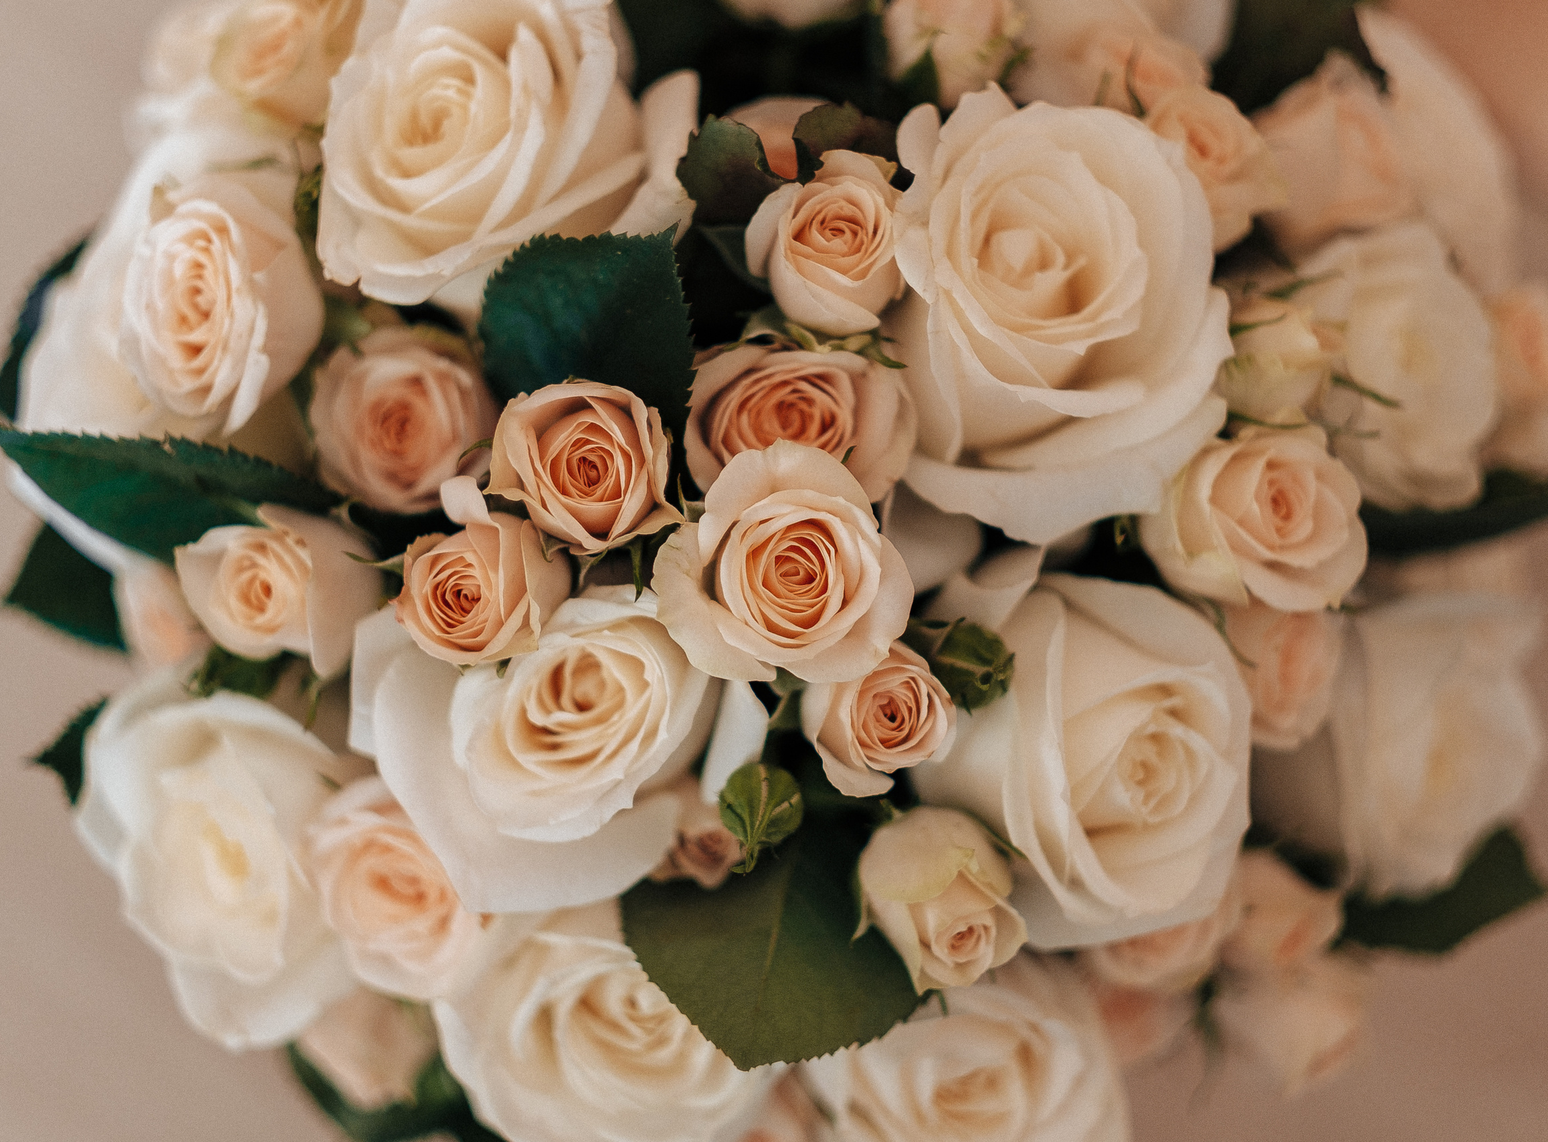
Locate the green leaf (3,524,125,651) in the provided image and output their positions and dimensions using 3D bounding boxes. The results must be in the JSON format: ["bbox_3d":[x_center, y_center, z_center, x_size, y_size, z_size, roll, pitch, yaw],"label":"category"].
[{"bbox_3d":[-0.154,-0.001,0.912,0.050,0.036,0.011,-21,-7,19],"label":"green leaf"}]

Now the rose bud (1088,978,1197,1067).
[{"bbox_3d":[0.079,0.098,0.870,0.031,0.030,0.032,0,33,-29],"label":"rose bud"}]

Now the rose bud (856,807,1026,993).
[{"bbox_3d":[0.035,0.068,0.830,0.034,0.034,0.044,-4,39,-4],"label":"rose bud"}]

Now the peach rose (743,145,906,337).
[{"bbox_3d":[0.010,-0.065,0.785,0.031,0.034,0.035,0,68,-5],"label":"peach rose"}]

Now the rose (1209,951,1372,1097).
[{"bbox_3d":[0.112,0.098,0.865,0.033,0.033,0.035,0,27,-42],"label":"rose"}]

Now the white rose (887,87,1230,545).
[{"bbox_3d":[0.058,-0.052,0.820,0.073,0.058,0.077,1,69,-3],"label":"white rose"}]

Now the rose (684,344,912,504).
[{"bbox_3d":[0.005,-0.028,0.792,0.045,0.036,0.039,0,78,3],"label":"rose"}]

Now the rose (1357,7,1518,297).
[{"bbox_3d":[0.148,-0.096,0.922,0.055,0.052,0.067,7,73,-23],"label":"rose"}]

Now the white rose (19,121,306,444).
[{"bbox_3d":[-0.132,-0.062,0.870,0.066,0.055,0.066,0,78,26],"label":"white rose"}]

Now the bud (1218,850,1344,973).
[{"bbox_3d":[0.113,0.076,0.900,0.031,0.031,0.034,0,24,-37],"label":"bud"}]

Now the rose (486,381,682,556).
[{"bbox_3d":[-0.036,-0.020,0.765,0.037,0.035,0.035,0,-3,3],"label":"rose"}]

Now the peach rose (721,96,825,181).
[{"bbox_3d":[0.000,-0.091,0.862,0.031,0.032,0.032,0,66,0],"label":"peach rose"}]

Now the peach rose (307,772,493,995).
[{"bbox_3d":[-0.081,0.069,0.868,0.043,0.047,0.043,4,16,14],"label":"peach rose"}]

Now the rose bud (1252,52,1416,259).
[{"bbox_3d":[0.126,-0.094,0.902,0.042,0.043,0.047,7,73,-23],"label":"rose bud"}]

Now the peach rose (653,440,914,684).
[{"bbox_3d":[0.002,-0.002,0.840,0.053,0.051,0.040,0,-5,-5],"label":"peach rose"}]

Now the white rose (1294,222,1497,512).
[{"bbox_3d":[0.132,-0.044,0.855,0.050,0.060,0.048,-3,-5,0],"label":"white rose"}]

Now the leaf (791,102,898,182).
[{"bbox_3d":[0.014,-0.084,0.798,0.024,0.012,0.020,0,67,0],"label":"leaf"}]

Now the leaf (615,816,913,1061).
[{"bbox_3d":[0.000,0.071,0.790,0.058,0.058,0.015,10,20,-4],"label":"leaf"}]

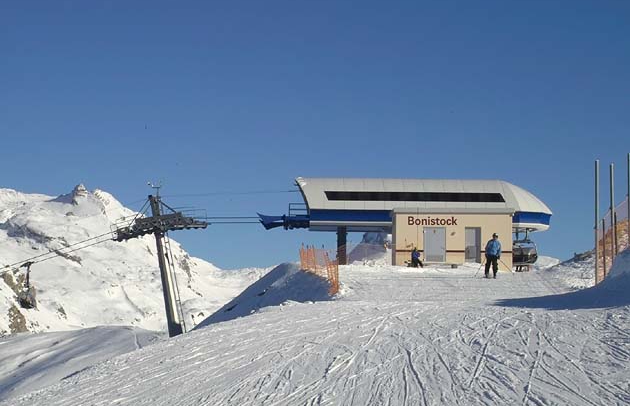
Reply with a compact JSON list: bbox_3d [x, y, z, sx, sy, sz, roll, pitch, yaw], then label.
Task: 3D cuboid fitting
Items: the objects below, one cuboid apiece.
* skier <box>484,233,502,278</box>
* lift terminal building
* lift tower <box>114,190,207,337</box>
[{"bbox_3d":[6.880,2.060,57.300,0.720,1.770,0.600,0,-4,0],"label":"skier"},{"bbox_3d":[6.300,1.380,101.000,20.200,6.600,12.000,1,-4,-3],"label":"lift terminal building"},{"bbox_3d":[-10.270,4.550,102.500,6.400,10.700,7.300,-9,-4,-3],"label":"lift tower"}]

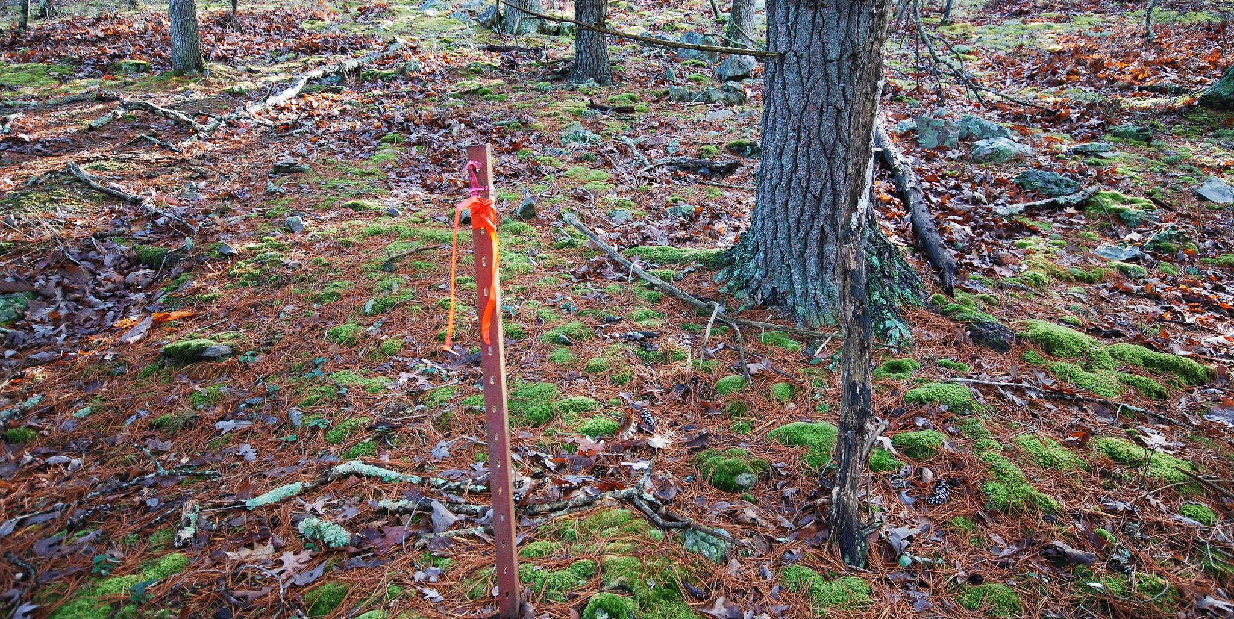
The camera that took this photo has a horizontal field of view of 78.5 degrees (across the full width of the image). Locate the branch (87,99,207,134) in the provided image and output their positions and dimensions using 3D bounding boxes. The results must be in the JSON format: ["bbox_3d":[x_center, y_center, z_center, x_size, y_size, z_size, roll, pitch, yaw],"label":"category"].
[{"bbox_3d":[-4.243,-1.779,6.967,1.194,0.220,0.385,2,28,10],"label":"branch"}]

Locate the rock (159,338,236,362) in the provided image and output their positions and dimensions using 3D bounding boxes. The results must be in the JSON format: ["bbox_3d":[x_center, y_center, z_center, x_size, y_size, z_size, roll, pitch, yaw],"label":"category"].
[{"bbox_3d":[-1.832,0.157,3.280,0.310,0.075,0.150,-6,13,-29],"label":"rock"}]

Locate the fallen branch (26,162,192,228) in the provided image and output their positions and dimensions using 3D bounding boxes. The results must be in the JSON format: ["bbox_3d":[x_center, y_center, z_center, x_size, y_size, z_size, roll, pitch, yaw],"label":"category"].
[{"bbox_3d":[-3.038,-0.642,4.441,1.718,0.135,0.321,21,33,33],"label":"fallen branch"}]

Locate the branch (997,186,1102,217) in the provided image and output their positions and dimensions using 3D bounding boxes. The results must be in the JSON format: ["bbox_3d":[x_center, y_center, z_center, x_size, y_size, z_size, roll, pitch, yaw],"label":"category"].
[{"bbox_3d":[2.626,-0.663,4.607,0.720,0.085,0.100,-12,15,-11],"label":"branch"}]

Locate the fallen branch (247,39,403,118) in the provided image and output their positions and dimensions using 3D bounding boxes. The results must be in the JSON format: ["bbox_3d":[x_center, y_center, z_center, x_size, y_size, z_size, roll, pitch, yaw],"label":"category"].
[{"bbox_3d":[-3.138,-2.860,8.825,0.563,0.261,3.865,1,29,8],"label":"fallen branch"}]

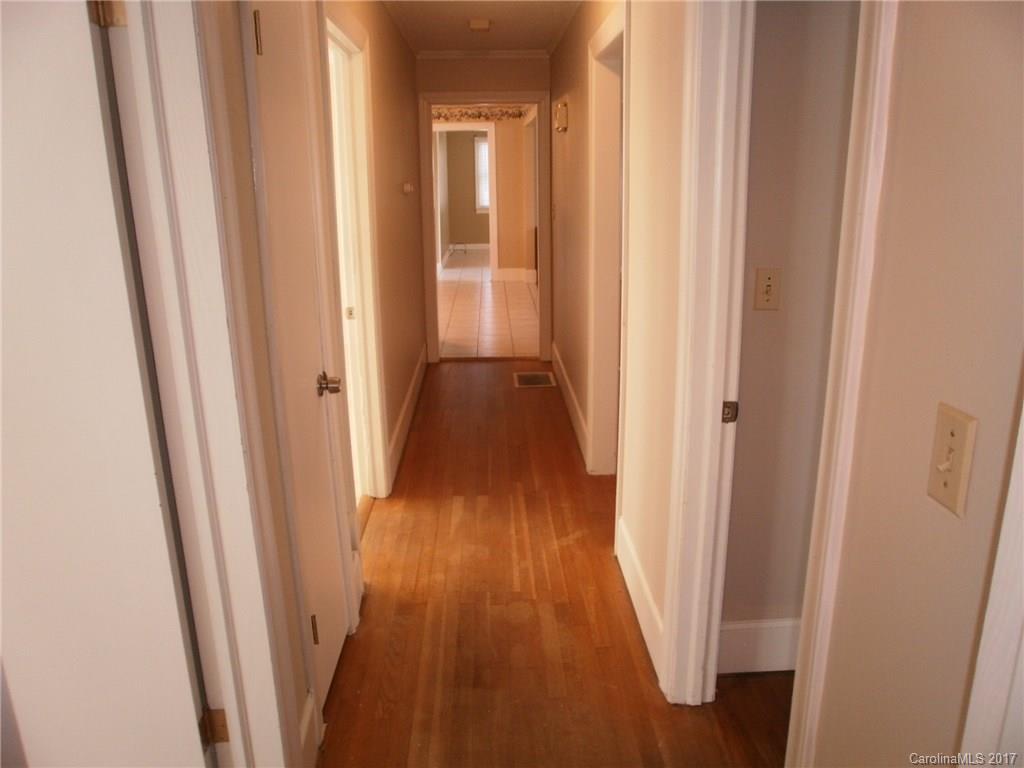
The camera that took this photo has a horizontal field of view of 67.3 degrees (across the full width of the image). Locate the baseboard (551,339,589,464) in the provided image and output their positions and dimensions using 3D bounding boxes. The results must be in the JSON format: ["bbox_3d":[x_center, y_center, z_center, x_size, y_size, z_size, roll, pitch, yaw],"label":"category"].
[{"bbox_3d":[0.383,0.041,5.300,0.023,0.190,2.280,-1,16,-2],"label":"baseboard"}]

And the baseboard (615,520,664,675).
[{"bbox_3d":[0.471,0.763,2.802,0.023,0.205,0.725,-1,16,-2],"label":"baseboard"}]

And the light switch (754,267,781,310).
[{"bbox_3d":[0.721,-0.265,2.159,0.070,0.115,0.015,-1,16,-2],"label":"light switch"}]

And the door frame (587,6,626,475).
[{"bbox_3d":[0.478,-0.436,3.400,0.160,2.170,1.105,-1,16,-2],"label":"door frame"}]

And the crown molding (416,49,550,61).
[{"bbox_3d":[-0.212,-2.469,5.737,1.030,0.080,0.065,-1,16,-2],"label":"crown molding"}]

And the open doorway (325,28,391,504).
[{"bbox_3d":[-0.676,-0.343,3.175,0.148,2.096,0.887,-1,16,-1],"label":"open doorway"}]

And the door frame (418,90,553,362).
[{"bbox_3d":[-0.197,-1.206,6.172,1.025,2.110,0.150,-1,16,-2],"label":"door frame"}]

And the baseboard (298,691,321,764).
[{"bbox_3d":[-0.567,0.993,2.095,0.023,0.195,0.200,-1,16,-2],"label":"baseboard"}]

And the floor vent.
[{"bbox_3d":[0.174,-0.040,5.905,0.305,0.015,0.390,-1,16,-2],"label":"floor vent"}]

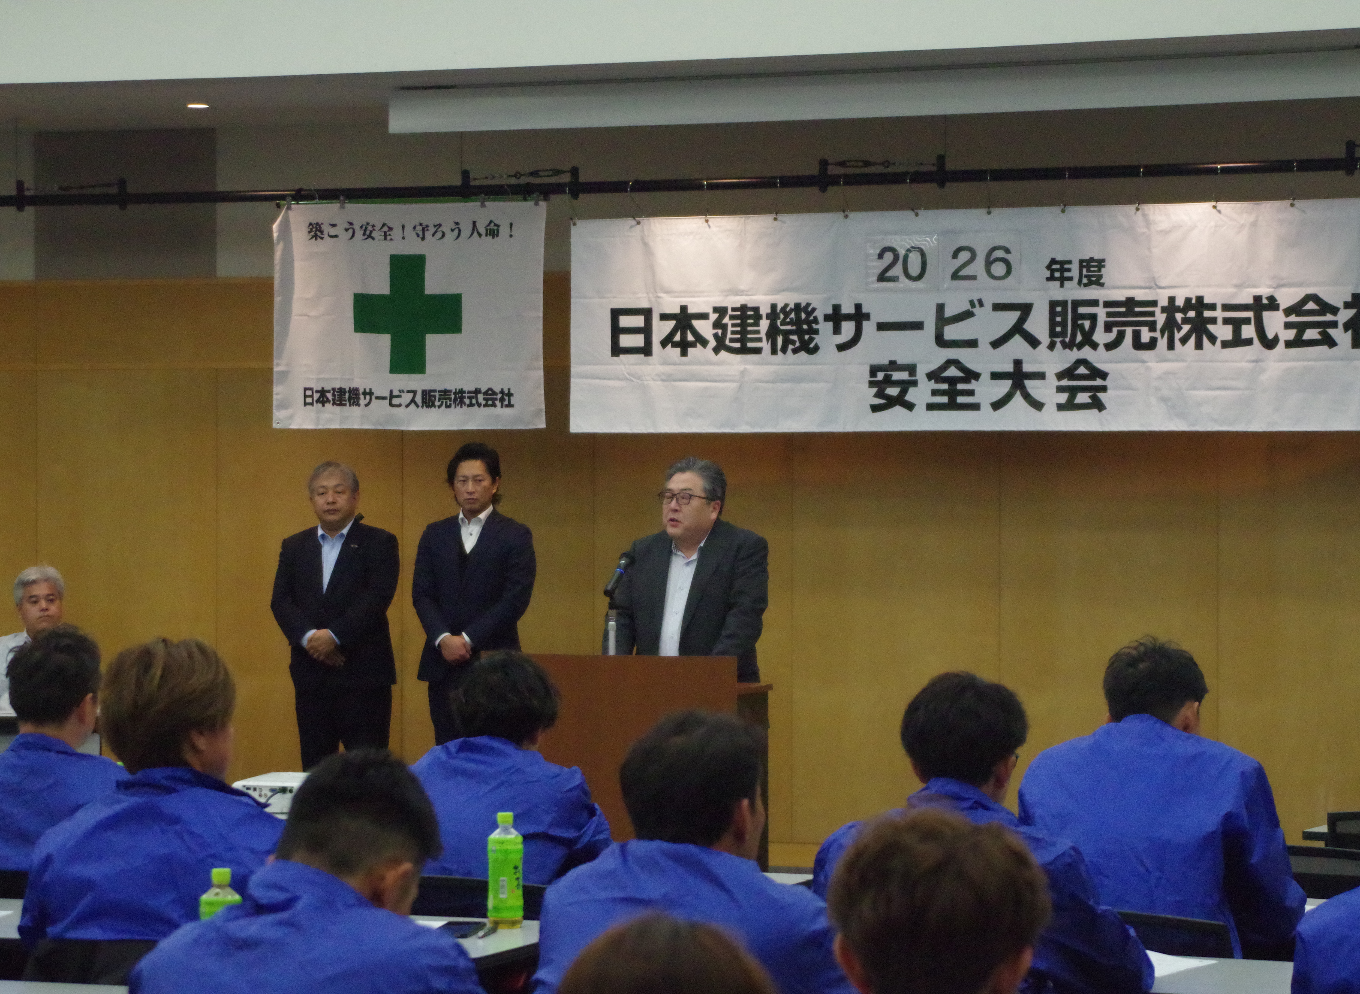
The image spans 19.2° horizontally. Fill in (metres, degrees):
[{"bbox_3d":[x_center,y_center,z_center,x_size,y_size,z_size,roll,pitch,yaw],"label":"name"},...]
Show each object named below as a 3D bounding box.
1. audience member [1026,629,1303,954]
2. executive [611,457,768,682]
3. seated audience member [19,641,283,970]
[{"bbox_3d":[1.017,0.941,8.235,0.570,1.300,0.750,0,0,23],"label":"audience member"},{"bbox_3d":[0.042,0.715,13.650,0.550,1.682,0.480,0,0,18],"label":"executive"},{"bbox_3d":[-0.915,0.935,7.764,0.520,1.310,0.750,0,0,23],"label":"seated audience member"}]

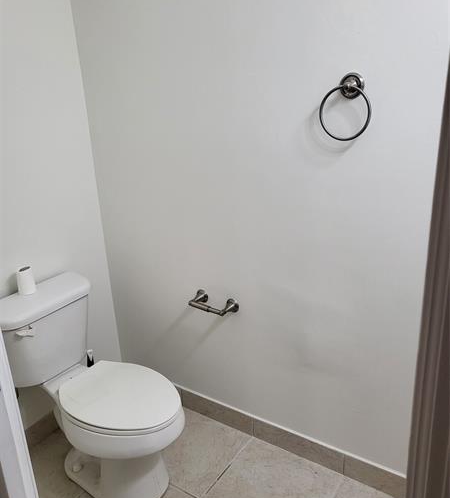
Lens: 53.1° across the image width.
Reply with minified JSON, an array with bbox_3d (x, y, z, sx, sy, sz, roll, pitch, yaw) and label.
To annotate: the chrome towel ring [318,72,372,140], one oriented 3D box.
[{"bbox_3d":[0.360,-0.416,1.324,0.156,0.190,0.067,9,21,34],"label":"chrome towel ring"}]

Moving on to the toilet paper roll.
[{"bbox_3d":[-0.810,0.129,1.833,0.064,0.102,0.064,-3,18,1],"label":"toilet paper roll"}]

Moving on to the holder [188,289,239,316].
[{"bbox_3d":[-0.053,0.232,1.846,0.213,0.063,0.087,9,21,34],"label":"holder"}]

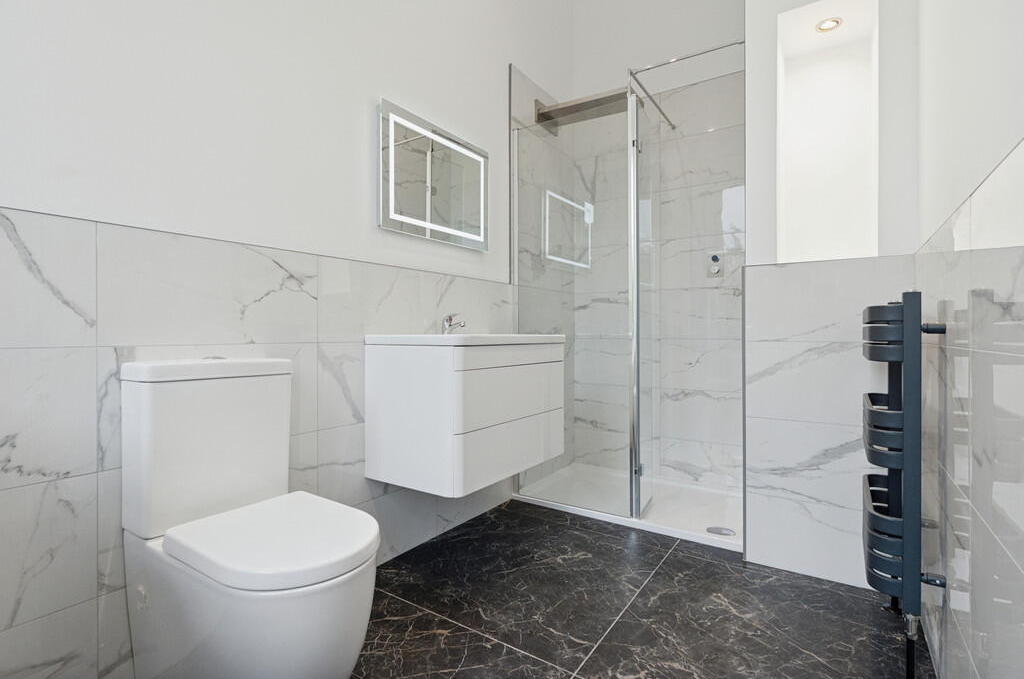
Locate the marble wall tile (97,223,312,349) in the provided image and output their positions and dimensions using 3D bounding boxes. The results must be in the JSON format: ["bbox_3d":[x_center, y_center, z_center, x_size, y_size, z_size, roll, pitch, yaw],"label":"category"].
[{"bbox_3d":[-0.836,-0.135,1.340,0.012,0.301,0.579,0,1,35],"label":"marble wall tile"}]

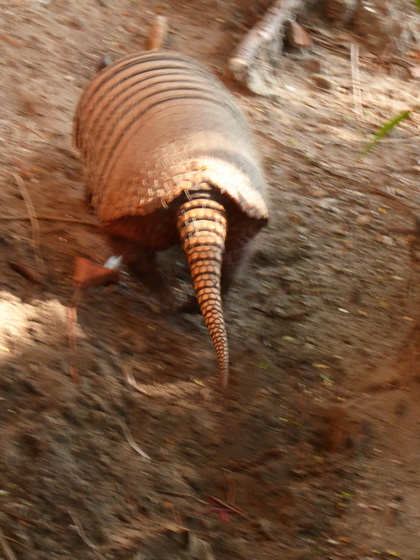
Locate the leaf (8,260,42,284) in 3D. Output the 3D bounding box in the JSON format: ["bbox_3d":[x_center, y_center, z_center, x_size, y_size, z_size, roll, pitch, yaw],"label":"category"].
[{"bbox_3d":[-0.205,-0.008,5.073,0.020,0.014,0.045,-18,29,-36],"label":"leaf"}]

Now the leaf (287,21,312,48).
[{"bbox_3d":[0.113,-0.312,5.770,0.030,0.022,0.034,4,23,9],"label":"leaf"}]

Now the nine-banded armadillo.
[{"bbox_3d":[-0.042,-0.106,5.067,0.205,0.200,0.680,-5,24,-12],"label":"nine-banded armadillo"}]

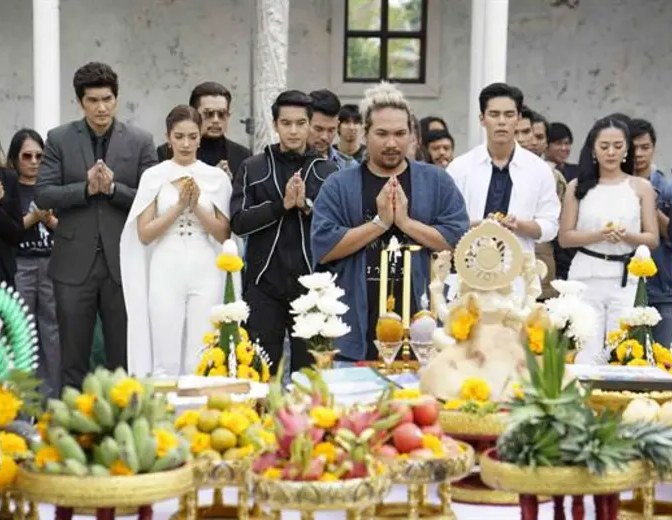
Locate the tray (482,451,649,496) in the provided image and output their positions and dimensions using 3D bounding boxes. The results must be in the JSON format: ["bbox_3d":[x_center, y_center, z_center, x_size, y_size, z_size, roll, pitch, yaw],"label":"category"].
[{"bbox_3d":[0.513,0.463,4.100,0.385,0.060,0.385,0,5,0],"label":"tray"}]

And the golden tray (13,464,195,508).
[{"bbox_3d":[-0.500,0.470,3.980,0.390,0.065,0.390,0,5,0],"label":"golden tray"}]

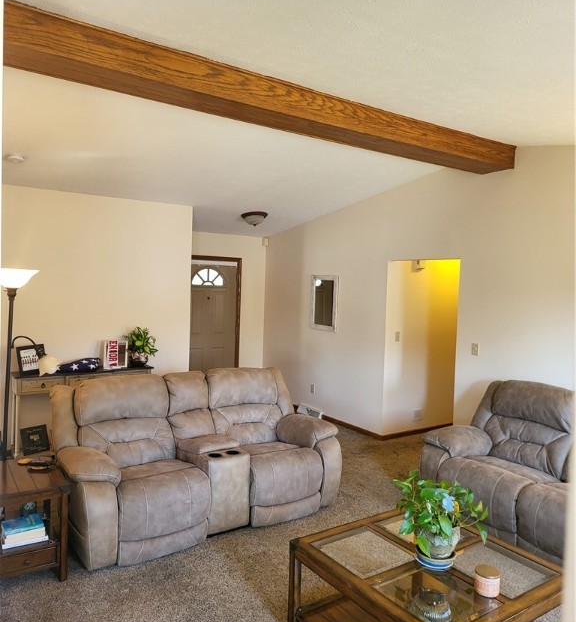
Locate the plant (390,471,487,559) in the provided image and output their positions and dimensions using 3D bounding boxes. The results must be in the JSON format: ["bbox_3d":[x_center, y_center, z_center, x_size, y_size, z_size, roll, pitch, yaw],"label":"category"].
[{"bbox_3d":[0.712,1.011,2.538,0.390,0.390,0.390,2,3,0],"label":"plant"}]

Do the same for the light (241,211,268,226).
[{"bbox_3d":[-0.406,-1.148,6.630,0.335,0.140,0.335,-4,-4,0],"label":"light"}]

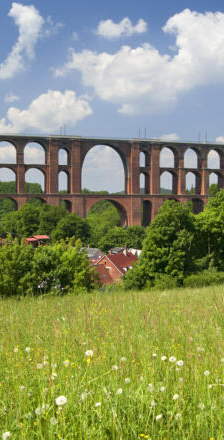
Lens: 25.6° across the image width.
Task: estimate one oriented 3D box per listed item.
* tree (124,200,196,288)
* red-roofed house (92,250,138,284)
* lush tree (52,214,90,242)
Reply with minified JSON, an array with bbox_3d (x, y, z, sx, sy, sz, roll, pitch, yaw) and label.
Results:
[{"bbox_3d":[7.021,3.769,73.000,10.400,13.200,10.000,0,2,0],"label":"tree"},{"bbox_3d":[1.158,11.055,104.000,9.500,8.500,9.800,-2,3,-45],"label":"red-roofed house"},{"bbox_3d":[-12.604,3.189,150.000,11.300,9.800,10.800,0,2,0],"label":"lush tree"}]

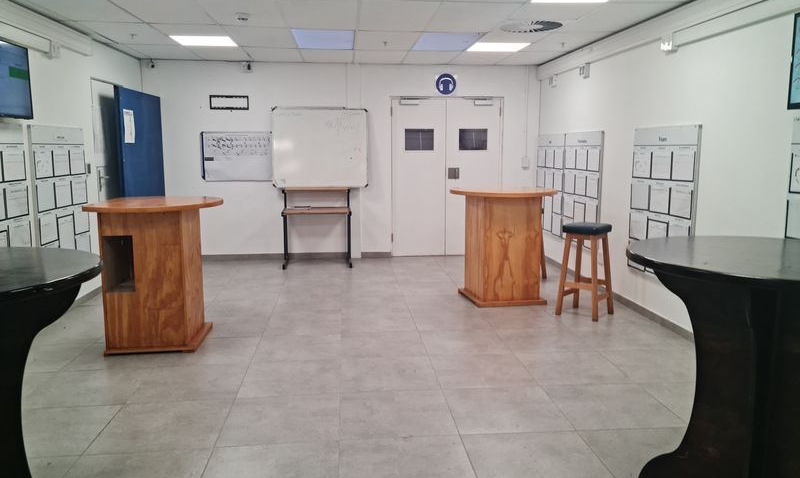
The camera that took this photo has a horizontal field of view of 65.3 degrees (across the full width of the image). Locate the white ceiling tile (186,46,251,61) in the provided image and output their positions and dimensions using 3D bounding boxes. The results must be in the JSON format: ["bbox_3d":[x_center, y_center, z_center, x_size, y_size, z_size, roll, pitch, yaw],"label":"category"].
[{"bbox_3d":[-2.054,-2.118,7.121,0.605,0.020,0.973,-1,8,-5],"label":"white ceiling tile"}]

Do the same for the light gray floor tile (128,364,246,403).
[{"bbox_3d":[-1.277,0.888,3.862,0.600,0.012,0.600,-1,8,-5],"label":"light gray floor tile"}]

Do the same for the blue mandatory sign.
[{"bbox_3d":[0.591,-1.960,7.926,0.275,0.275,0.010,-1,8,-5],"label":"blue mandatory sign"}]

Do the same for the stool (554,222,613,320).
[{"bbox_3d":[1.588,0.267,5.290,0.360,0.770,0.360,6,11,37],"label":"stool"}]

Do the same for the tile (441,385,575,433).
[{"bbox_3d":[0.573,0.939,3.427,0.600,0.010,0.600,-1,8,-5],"label":"tile"}]

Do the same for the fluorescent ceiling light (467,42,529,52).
[{"bbox_3d":[1.030,-2.044,6.625,0.605,0.030,0.598,-1,8,-5],"label":"fluorescent ceiling light"}]

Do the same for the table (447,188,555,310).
[{"bbox_3d":[0.964,0.056,5.867,0.940,1.030,0.940,0,8,0],"label":"table"}]

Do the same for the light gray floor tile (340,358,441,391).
[{"bbox_3d":[-0.080,0.870,4.003,0.600,0.012,0.600,-1,8,-5],"label":"light gray floor tile"}]

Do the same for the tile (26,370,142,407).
[{"bbox_3d":[-1.870,0.888,3.790,0.600,0.012,0.600,-1,8,-5],"label":"tile"}]

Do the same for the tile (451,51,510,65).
[{"bbox_3d":[0.957,-2.151,7.399,0.605,0.020,0.973,-1,8,-5],"label":"tile"}]

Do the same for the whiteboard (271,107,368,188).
[{"bbox_3d":[-0.985,-1.120,7.722,1.182,0.971,0.050,-1,8,-5],"label":"whiteboard"}]

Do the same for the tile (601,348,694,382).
[{"bbox_3d":[1.729,0.849,4.165,0.600,0.012,0.600,-1,8,-5],"label":"tile"}]

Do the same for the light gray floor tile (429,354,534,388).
[{"bbox_3d":[0.519,0.861,4.057,0.600,0.012,0.600,-1,8,-5],"label":"light gray floor tile"}]

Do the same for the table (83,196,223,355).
[{"bbox_3d":[-1.772,0.247,4.596,0.940,1.030,0.940,-1,8,-5],"label":"table"}]

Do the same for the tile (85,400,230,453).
[{"bbox_3d":[-1.222,0.973,3.271,0.600,0.012,0.600,-1,8,-5],"label":"tile"}]

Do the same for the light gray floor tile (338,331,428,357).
[{"bbox_3d":[-0.132,0.776,4.535,0.600,0.012,0.600,-1,8,-5],"label":"light gray floor tile"}]

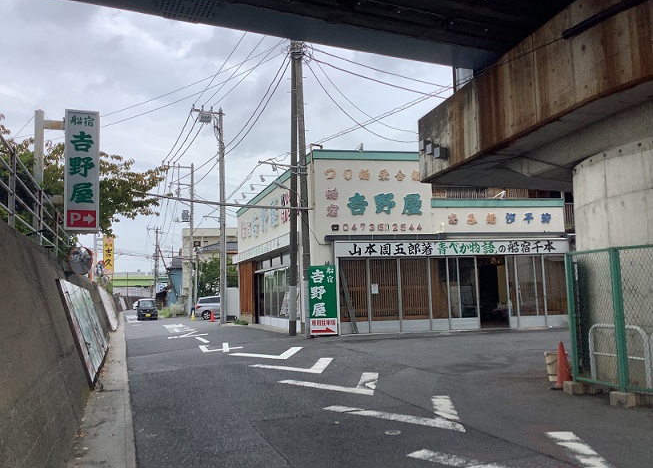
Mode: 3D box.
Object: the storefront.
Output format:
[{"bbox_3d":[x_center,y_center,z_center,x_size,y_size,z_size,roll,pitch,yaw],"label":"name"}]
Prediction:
[{"bbox_3d":[2.079,0.907,25.822,9.400,6.040,13.200,0,-6,-12],"label":"storefront"}]

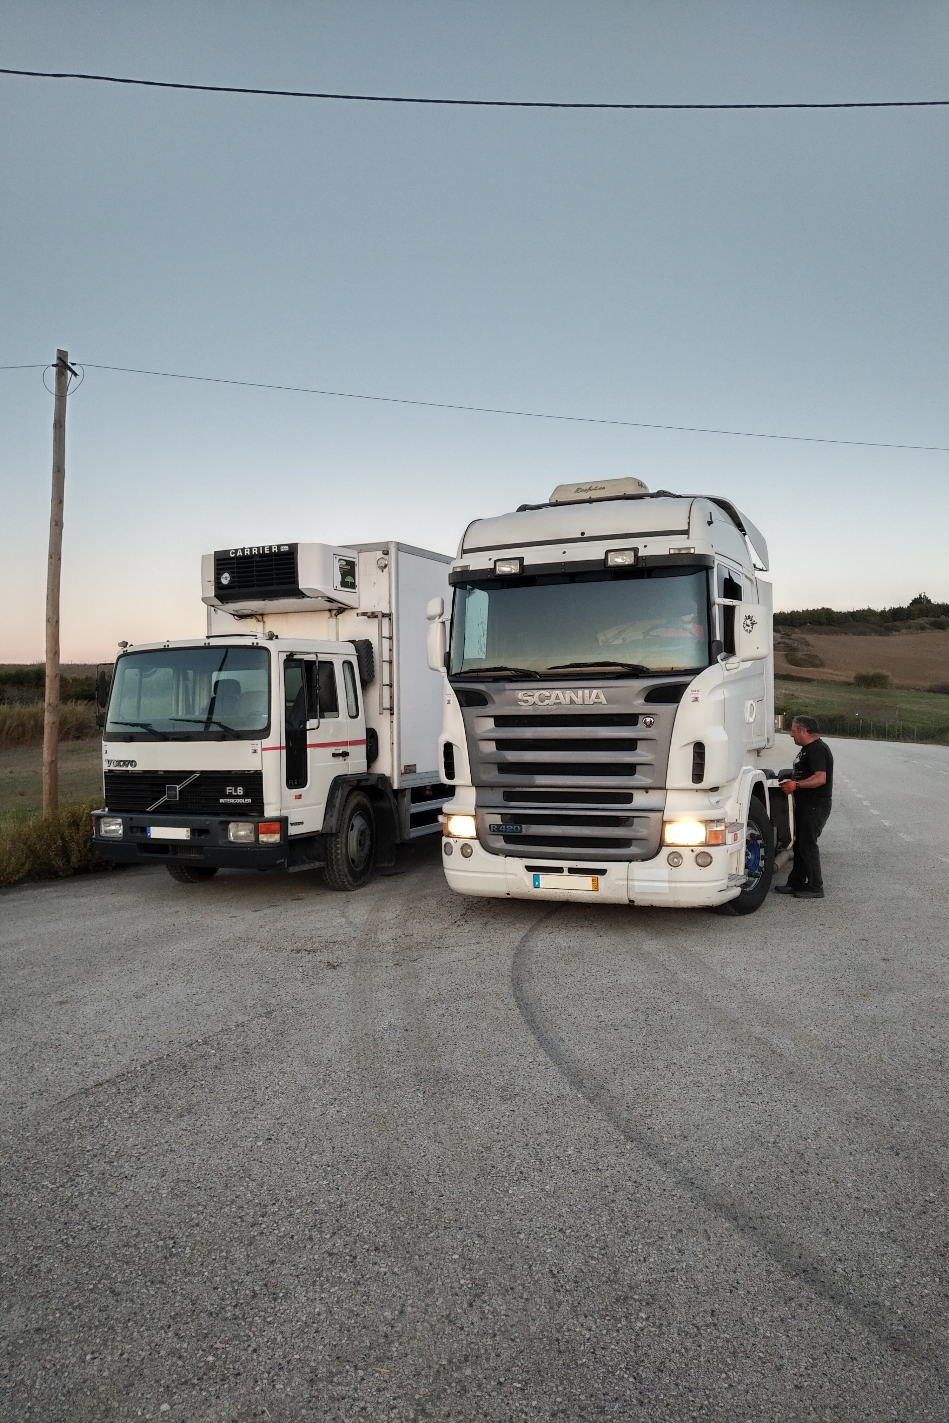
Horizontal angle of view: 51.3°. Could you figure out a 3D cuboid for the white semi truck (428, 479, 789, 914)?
[{"bbox_3d":[1.826,-0.153,10.312,2.650,3.760,5.900,-1,0,23],"label":"white semi truck"}]

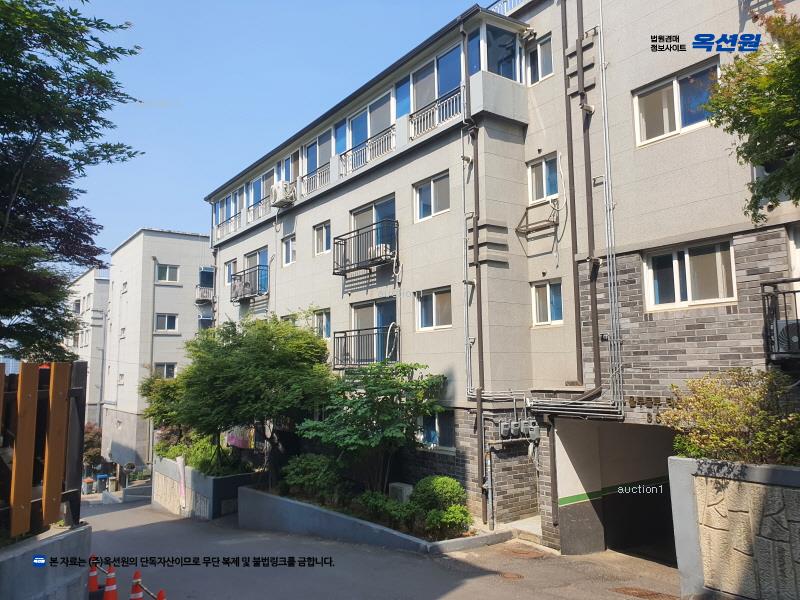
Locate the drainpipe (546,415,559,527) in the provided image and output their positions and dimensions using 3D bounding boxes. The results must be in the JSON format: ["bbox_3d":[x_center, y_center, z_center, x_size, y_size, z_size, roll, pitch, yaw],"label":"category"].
[{"bbox_3d":[2.905,3.210,11.351,0.130,2.058,0.120,4,-8,-36],"label":"drainpipe"}]

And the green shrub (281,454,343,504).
[{"bbox_3d":[-2.322,4.596,15.767,1.450,1.350,1.650,4,-8,-36],"label":"green shrub"}]

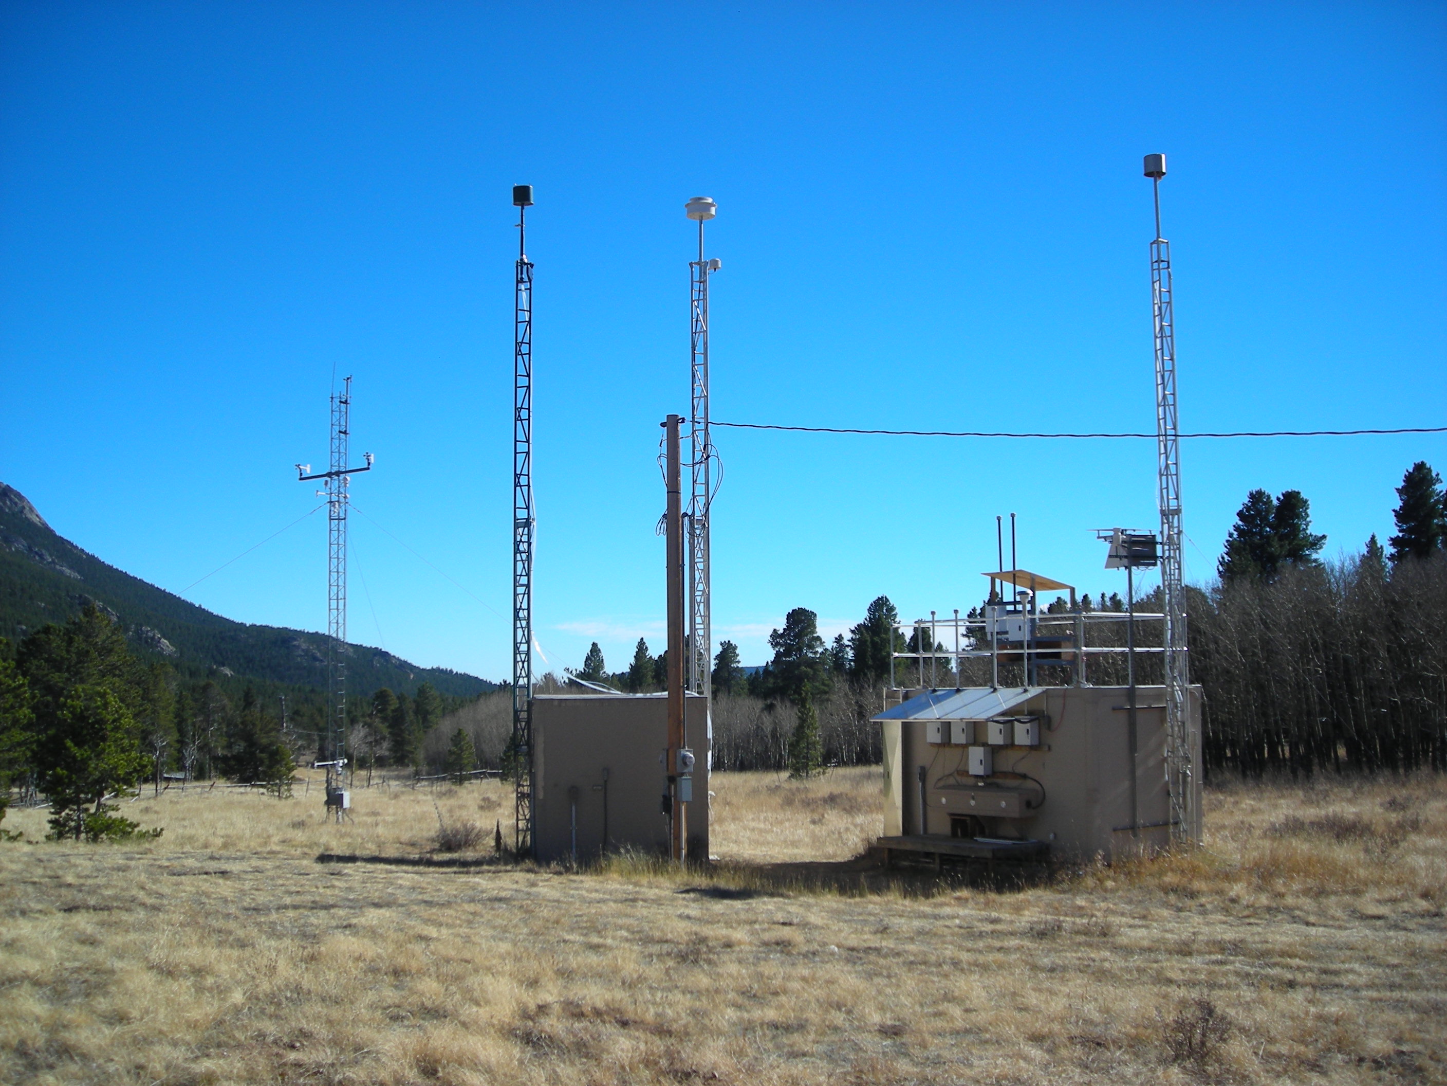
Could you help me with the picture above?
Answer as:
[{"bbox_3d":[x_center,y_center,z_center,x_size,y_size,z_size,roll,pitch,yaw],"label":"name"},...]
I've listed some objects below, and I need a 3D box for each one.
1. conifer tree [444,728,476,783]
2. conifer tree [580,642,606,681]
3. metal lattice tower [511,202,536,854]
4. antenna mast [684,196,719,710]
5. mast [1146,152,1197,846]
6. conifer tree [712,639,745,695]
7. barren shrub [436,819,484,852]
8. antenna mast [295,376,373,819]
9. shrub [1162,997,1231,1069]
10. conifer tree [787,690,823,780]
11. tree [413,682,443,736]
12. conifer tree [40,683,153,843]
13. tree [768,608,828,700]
[{"bbox_3d":[-13.252,10.733,80.126,1.650,2.800,1.650,-1,-5,0],"label":"conifer tree"},{"bbox_3d":[-12.692,15.532,155.526,3.000,11.680,3.000,-1,-5,0],"label":"conifer tree"},{"bbox_3d":[-2.996,-0.419,23.857,0.340,10.140,0.340,-1,-5,0],"label":"metal lattice tower"},{"bbox_3d":[-0.322,-0.349,23.853,0.500,9.950,0.460,0,-5,-1],"label":"antenna mast"},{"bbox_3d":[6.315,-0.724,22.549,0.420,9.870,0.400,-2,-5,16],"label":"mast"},{"bbox_3d":[0.331,13.461,134.332,3.200,10.560,3.200,-1,-5,0],"label":"conifer tree"},{"bbox_3d":[-4.103,4.553,24.751,0.780,0.490,0.720,0,-5,-9],"label":"barren shrub"},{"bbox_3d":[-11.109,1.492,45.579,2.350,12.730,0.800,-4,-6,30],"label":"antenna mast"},{"bbox_3d":[2.231,2.303,7.509,0.320,0.310,0.310,-2,-5,16],"label":"shrub"},{"bbox_3d":[4.103,9.570,80.211,1.800,4.680,1.800,-1,-5,0],"label":"conifer tree"},{"bbox_3d":[-25.258,15.497,135.323,2.800,7.180,2.800,-1,-5,0],"label":"tree"},{"bbox_3d":[-12.220,4.252,30.928,2.200,3.010,2.100,2,-6,-21],"label":"conifer tree"},{"bbox_3d":[6.686,12.977,145.633,5.400,14.040,5.200,-1,-5,0],"label":"tree"}]

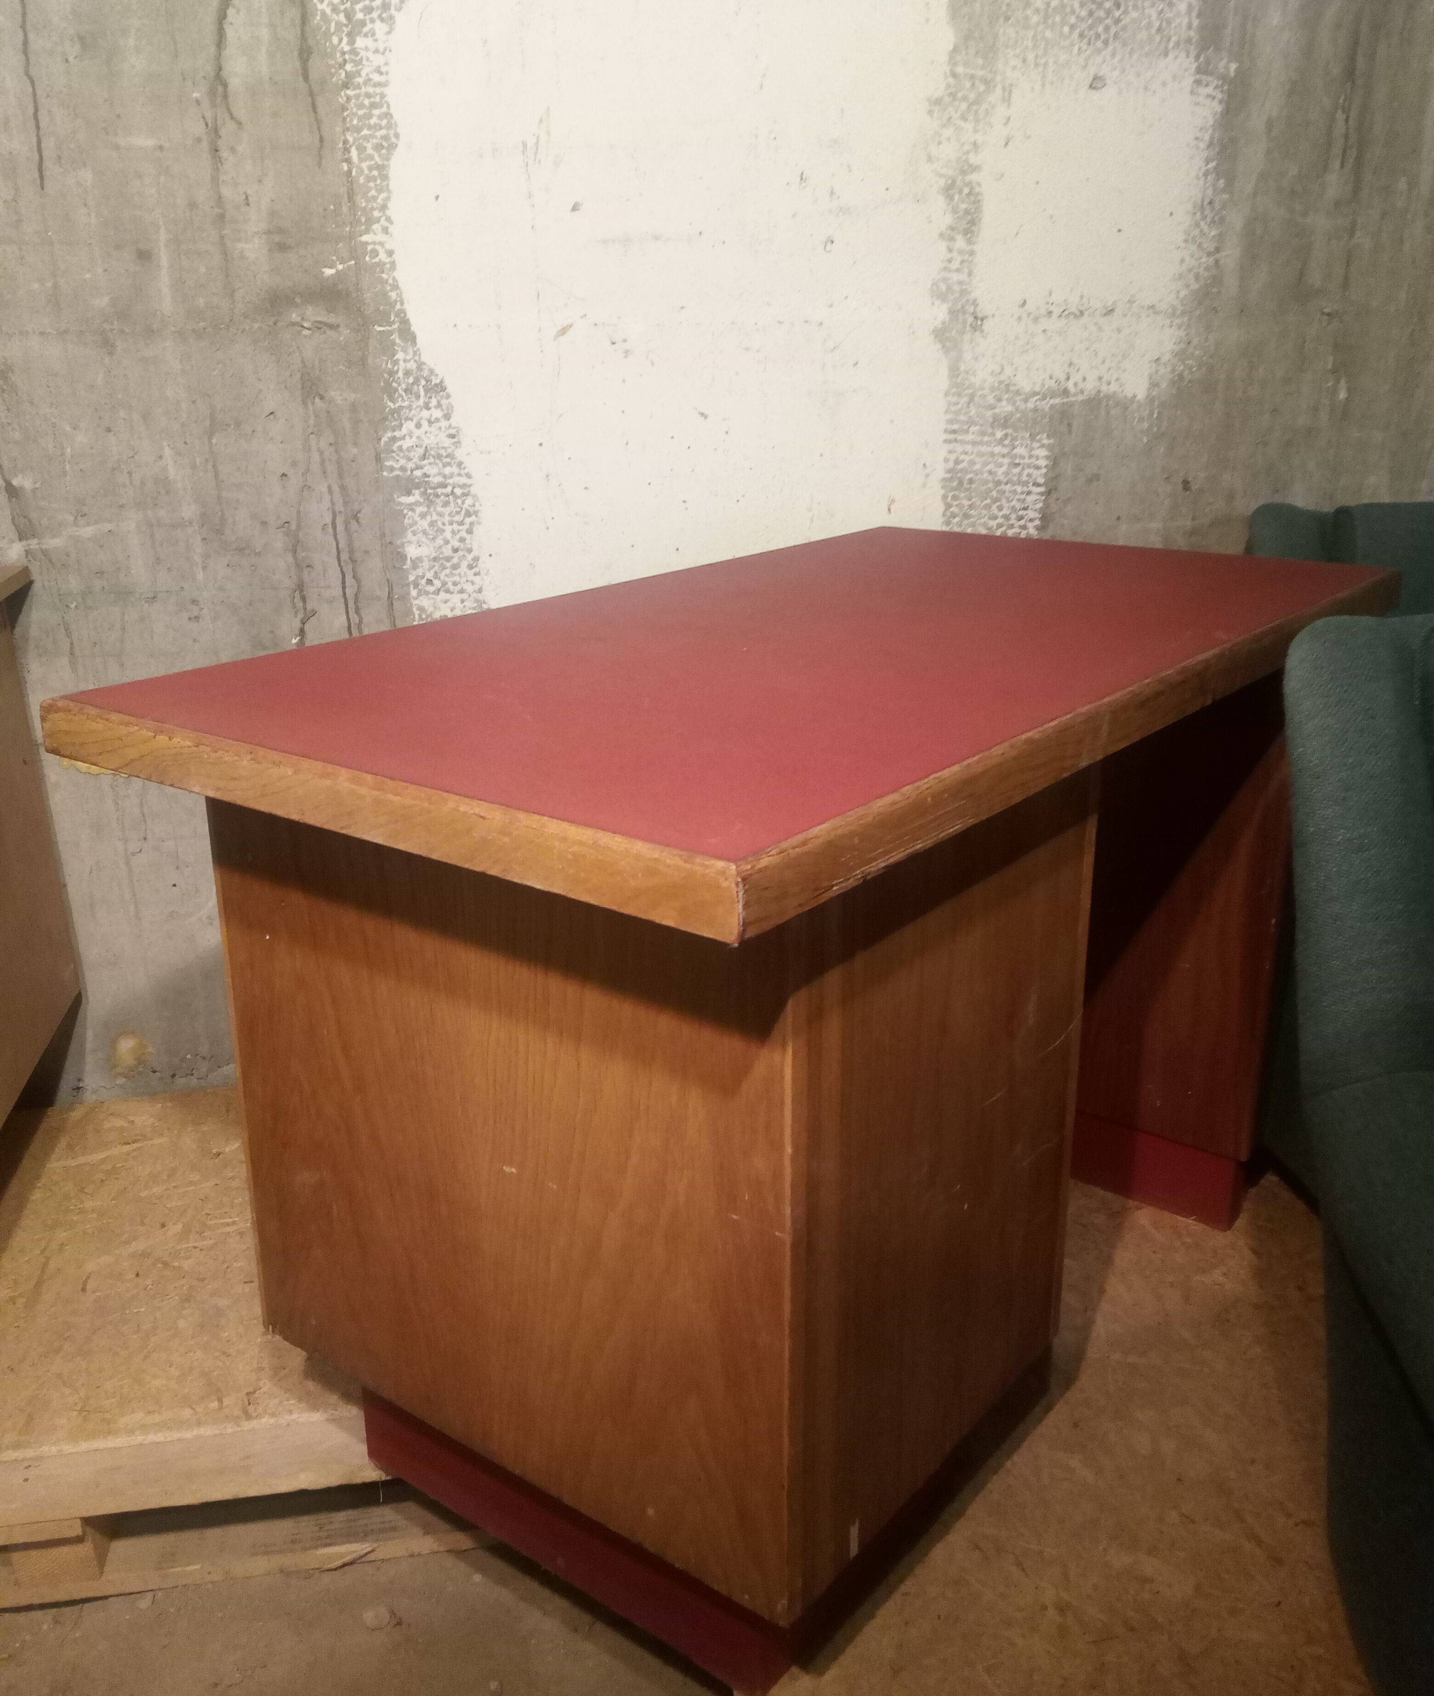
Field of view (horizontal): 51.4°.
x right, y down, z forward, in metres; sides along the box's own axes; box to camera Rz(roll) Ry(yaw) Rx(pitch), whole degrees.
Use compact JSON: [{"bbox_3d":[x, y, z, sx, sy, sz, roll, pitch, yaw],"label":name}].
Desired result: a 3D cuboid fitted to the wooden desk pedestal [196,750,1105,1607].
[{"bbox_3d":[-0.059,0.202,1.437,0.651,0.609,0.487,12,21,36],"label":"wooden desk pedestal"}]

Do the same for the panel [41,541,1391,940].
[{"bbox_3d":[0.136,-0.221,1.600,0.771,0.048,1.380,13,24,36],"label":"panel"}]

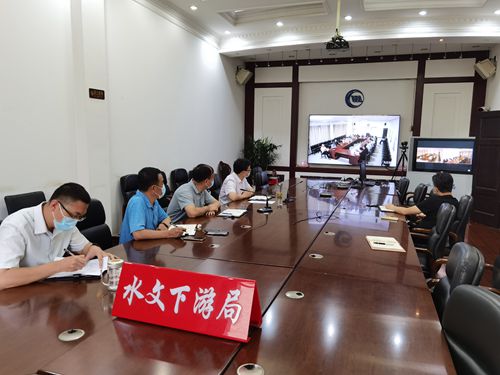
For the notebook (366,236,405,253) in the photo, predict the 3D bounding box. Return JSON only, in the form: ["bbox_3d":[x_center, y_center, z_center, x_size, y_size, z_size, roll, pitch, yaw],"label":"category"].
[{"bbox_3d":[0.919,0.384,2.662,0.210,0.015,0.300,2,7,11],"label":"notebook"}]

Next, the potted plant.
[{"bbox_3d":[0.345,-0.427,9.392,0.880,1.550,0.880,3,7,18],"label":"potted plant"}]

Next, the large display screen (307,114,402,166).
[{"bbox_3d":[2.513,-1.143,9.529,2.140,1.200,0.070,3,7,18],"label":"large display screen"}]

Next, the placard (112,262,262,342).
[{"bbox_3d":[-0.237,0.400,1.426,0.545,0.191,0.123,3,7,19],"label":"placard"}]

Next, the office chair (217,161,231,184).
[{"bbox_3d":[-0.217,0.125,6.723,0.650,1.050,0.600,3,7,18],"label":"office chair"}]

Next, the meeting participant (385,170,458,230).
[{"bbox_3d":[1.553,0.450,3.472,0.560,1.220,0.780,-4,8,-38],"label":"meeting participant"}]

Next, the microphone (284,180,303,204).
[{"bbox_3d":[0.490,0.043,4.367,0.220,0.250,0.130,3,7,18],"label":"microphone"}]

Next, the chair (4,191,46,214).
[{"bbox_3d":[-1.480,0.563,2.847,0.650,1.030,0.580,3,7,18],"label":"chair"}]

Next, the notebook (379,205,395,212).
[{"bbox_3d":[1.448,0.216,4.018,0.200,0.020,0.310,3,7,18],"label":"notebook"}]

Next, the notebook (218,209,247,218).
[{"bbox_3d":[-0.166,0.231,3.647,0.210,0.020,0.340,2,7,10],"label":"notebook"}]

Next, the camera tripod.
[{"bbox_3d":[3.349,-0.242,8.501,0.980,1.470,0.860,3,7,18],"label":"camera tripod"}]

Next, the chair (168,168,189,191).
[{"bbox_3d":[-0.948,0.164,6.593,0.600,0.950,0.580,3,7,18],"label":"chair"}]

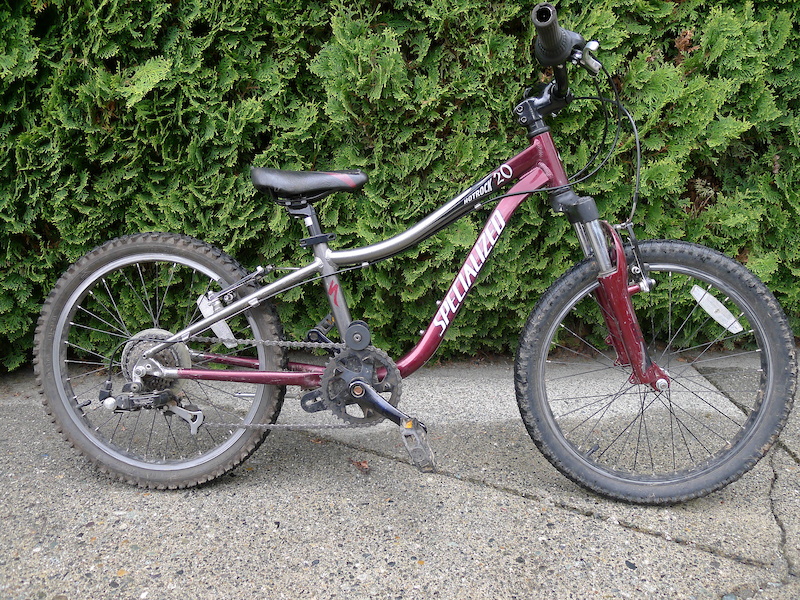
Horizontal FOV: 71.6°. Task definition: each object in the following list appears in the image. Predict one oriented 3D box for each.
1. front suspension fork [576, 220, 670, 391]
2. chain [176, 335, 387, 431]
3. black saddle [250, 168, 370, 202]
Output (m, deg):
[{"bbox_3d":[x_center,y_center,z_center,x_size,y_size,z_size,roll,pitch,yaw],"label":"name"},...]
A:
[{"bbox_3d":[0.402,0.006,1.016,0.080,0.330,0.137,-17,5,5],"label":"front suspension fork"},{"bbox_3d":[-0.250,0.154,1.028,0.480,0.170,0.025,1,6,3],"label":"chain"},{"bbox_3d":[-0.165,-0.209,1.021,0.217,0.066,0.145,1,6,3],"label":"black saddle"}]

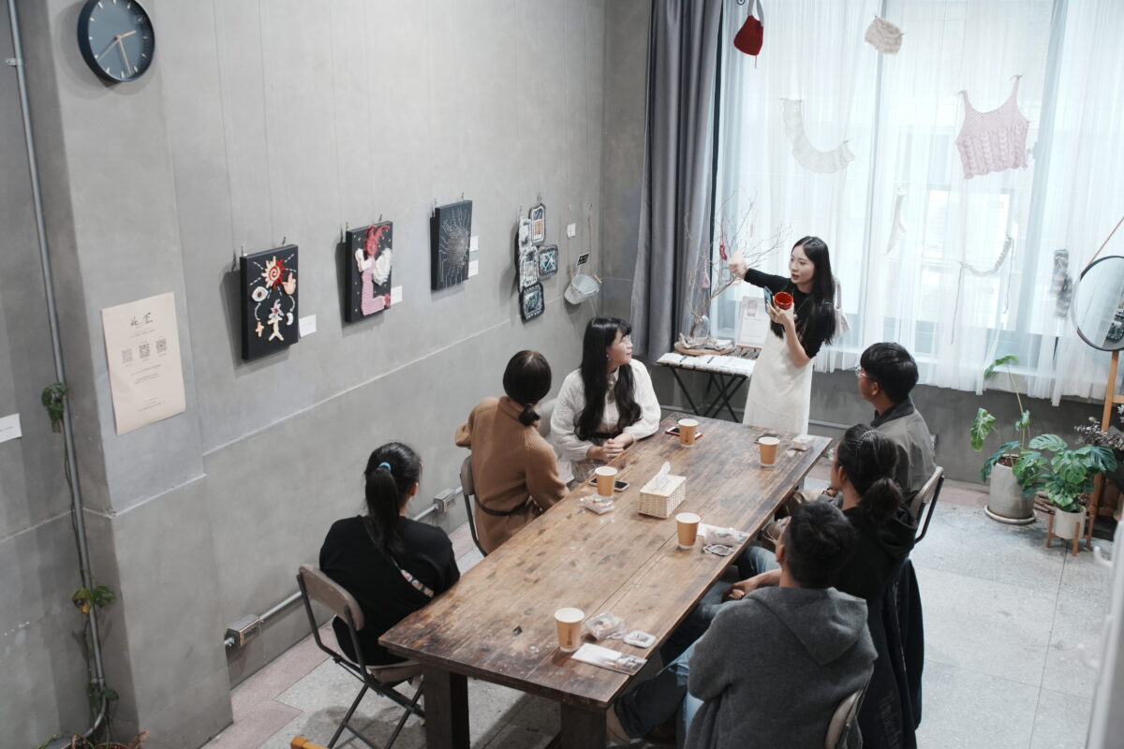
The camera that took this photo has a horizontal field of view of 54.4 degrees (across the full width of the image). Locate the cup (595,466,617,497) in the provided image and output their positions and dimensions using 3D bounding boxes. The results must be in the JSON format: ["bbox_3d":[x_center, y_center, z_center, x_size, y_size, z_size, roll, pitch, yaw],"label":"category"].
[{"bbox_3d":[0.177,0.436,4.401,0.088,0.104,0.088,0,16,0],"label":"cup"}]

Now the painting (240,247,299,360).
[{"bbox_3d":[-1.143,-0.287,4.291,0.035,0.390,0.290,14,21,24],"label":"painting"}]

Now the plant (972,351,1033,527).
[{"bbox_3d":[2.465,0.332,6.016,0.380,0.900,0.370,8,18,26],"label":"plant"}]

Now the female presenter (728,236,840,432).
[{"bbox_3d":[1.055,0.145,5.351,0.520,1.640,0.430,14,21,39],"label":"female presenter"}]

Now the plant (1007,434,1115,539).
[{"bbox_3d":[2.556,0.575,5.581,0.470,0.540,0.420,8,18,26],"label":"plant"}]

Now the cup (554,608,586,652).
[{"bbox_3d":[0.023,0.770,3.276,0.088,0.104,0.088,0,16,0],"label":"cup"}]

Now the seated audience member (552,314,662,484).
[{"bbox_3d":[0.274,0.368,5.254,0.600,1.270,0.680,-10,19,-29],"label":"seated audience member"}]

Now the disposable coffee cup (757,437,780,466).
[{"bbox_3d":[0.893,0.338,4.728,0.088,0.104,0.088,0,16,0],"label":"disposable coffee cup"}]

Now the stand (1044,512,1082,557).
[{"bbox_3d":[2.642,0.811,5.675,0.170,0.172,0.170,-15,22,-41],"label":"stand"}]

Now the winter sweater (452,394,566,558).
[{"bbox_3d":[-0.169,0.478,4.693,0.500,0.740,0.420,15,23,42],"label":"winter sweater"}]

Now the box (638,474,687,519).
[{"bbox_3d":[0.403,0.475,4.293,0.122,0.090,0.215,8,18,26],"label":"box"}]

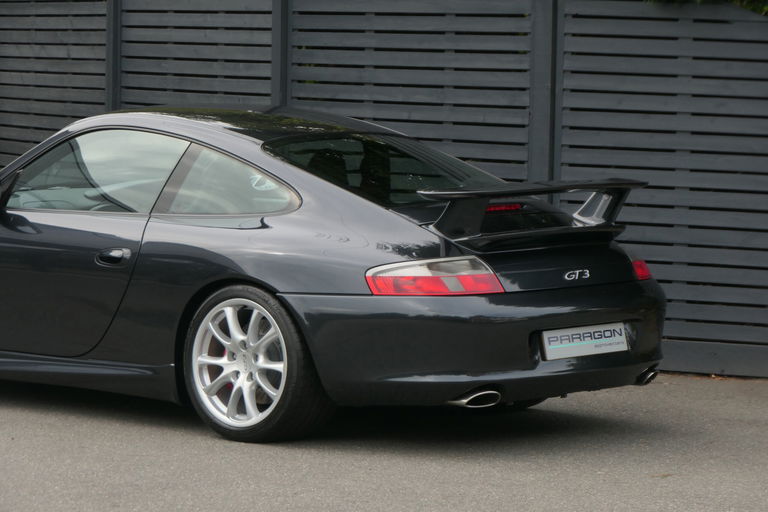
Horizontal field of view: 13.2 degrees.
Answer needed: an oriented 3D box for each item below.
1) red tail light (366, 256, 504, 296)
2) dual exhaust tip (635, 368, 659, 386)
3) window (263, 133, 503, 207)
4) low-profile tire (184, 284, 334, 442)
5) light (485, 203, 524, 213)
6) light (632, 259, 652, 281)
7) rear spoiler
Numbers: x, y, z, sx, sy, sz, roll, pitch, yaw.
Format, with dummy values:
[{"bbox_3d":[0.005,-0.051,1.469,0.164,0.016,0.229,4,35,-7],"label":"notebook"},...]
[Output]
[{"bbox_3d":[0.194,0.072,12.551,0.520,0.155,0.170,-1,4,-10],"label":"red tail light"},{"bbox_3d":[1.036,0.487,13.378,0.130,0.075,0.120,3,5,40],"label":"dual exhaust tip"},{"bbox_3d":[0.076,-0.374,13.433,0.790,0.095,1.020,26,19,36],"label":"window"},{"bbox_3d":[-0.472,0.403,12.980,0.628,0.628,0.298,3,5,40],"label":"low-profile tire"},{"bbox_3d":[0.476,-0.190,13.110,0.040,0.032,0.220,3,5,40],"label":"light"},{"bbox_3d":[0.992,0.010,13.503,0.170,0.155,0.520,0,4,0],"label":"light"},{"bbox_3d":[0.572,-0.185,13.030,0.310,0.210,1.280,3,5,40],"label":"rear spoiler"}]

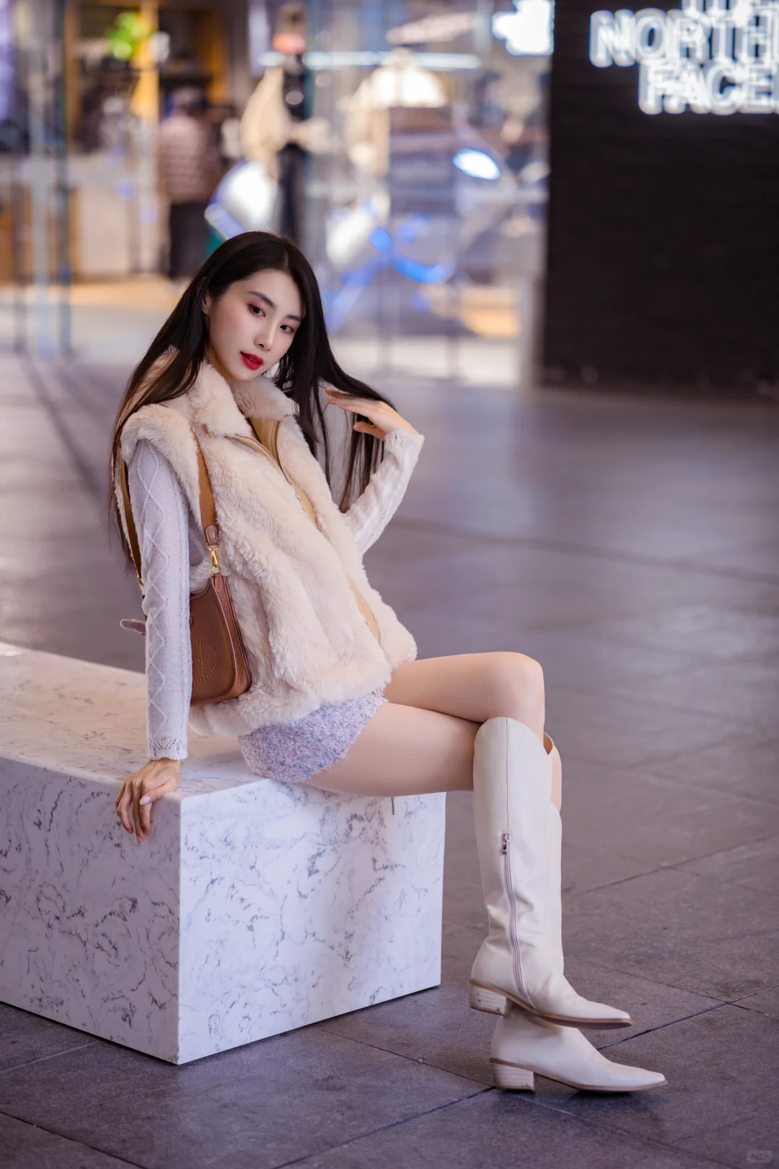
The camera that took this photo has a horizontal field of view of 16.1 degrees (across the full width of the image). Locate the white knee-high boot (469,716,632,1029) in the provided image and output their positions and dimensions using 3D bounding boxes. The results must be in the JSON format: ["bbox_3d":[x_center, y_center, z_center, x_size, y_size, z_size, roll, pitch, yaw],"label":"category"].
[{"bbox_3d":[0.233,0.427,4.120,0.255,0.455,0.110,0,4,20],"label":"white knee-high boot"}]

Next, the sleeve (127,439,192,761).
[{"bbox_3d":[-0.353,0.012,4.263,0.090,0.510,0.090,-3,-2,0],"label":"sleeve"}]

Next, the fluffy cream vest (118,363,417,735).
[{"bbox_3d":[-0.196,-0.053,4.410,0.420,0.560,0.300,-22,19,-38],"label":"fluffy cream vest"}]

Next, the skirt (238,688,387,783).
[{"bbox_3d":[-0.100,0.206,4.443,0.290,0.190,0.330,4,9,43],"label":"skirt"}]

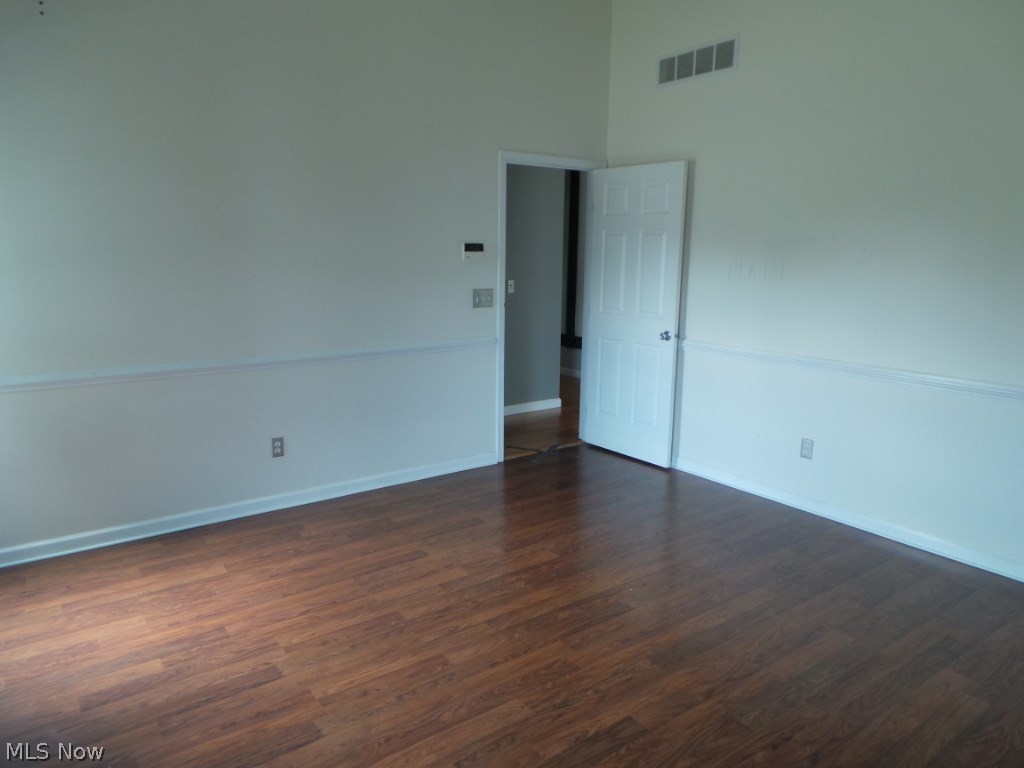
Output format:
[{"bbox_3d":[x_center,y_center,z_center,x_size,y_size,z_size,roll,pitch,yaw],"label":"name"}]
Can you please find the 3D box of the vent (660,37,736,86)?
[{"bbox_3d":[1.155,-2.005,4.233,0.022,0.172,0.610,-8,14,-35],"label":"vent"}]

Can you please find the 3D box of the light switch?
[{"bbox_3d":[-0.190,-0.571,4.552,0.161,0.118,0.018,-8,14,-35],"label":"light switch"}]

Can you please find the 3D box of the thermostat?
[{"bbox_3d":[-0.250,-0.855,4.443,0.146,0.118,0.029,-8,14,-35],"label":"thermostat"}]

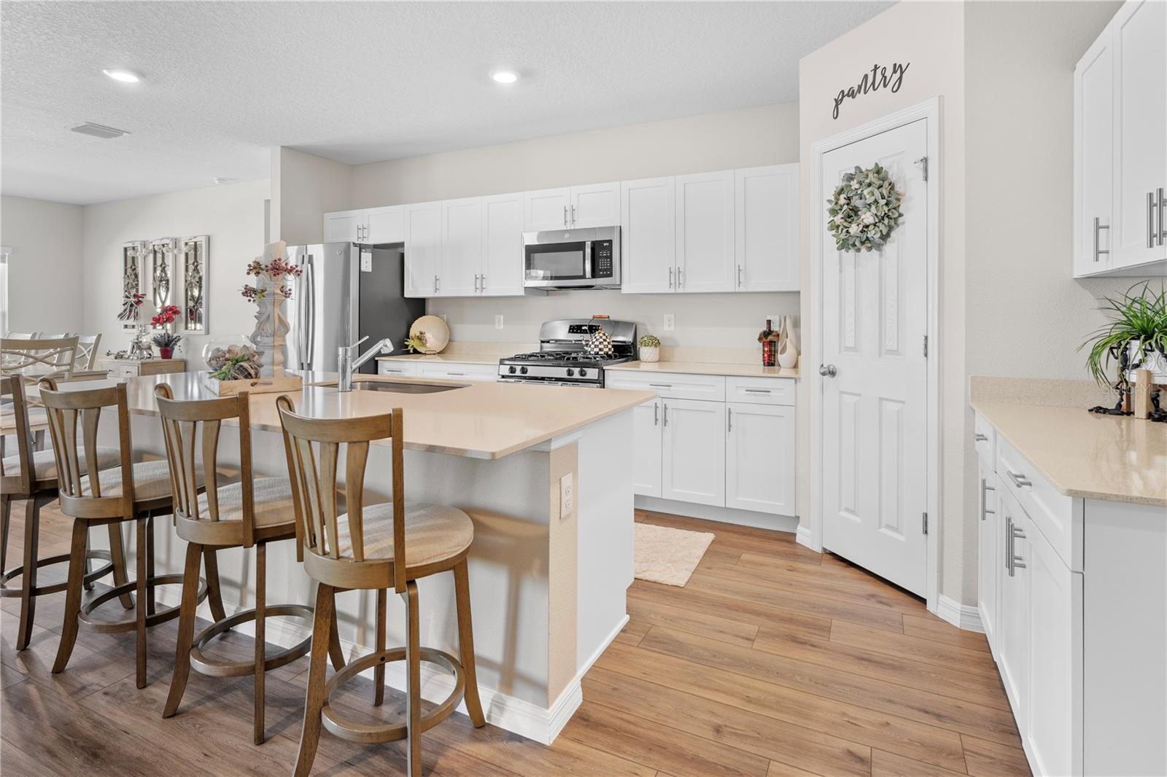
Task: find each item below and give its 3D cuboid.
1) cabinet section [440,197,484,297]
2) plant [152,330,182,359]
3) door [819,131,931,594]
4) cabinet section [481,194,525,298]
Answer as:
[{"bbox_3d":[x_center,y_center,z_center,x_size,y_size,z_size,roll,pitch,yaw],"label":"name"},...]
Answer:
[{"bbox_3d":[-0.884,-1.117,4.701,0.383,0.765,0.327,2,5,25],"label":"cabinet section"},{"bbox_3d":[-4.601,-0.484,6.449,0.330,0.330,0.330,2,5,25],"label":"plant"},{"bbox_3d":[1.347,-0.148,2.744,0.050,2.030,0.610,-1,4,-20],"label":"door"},{"bbox_3d":[-0.536,-1.097,4.538,0.385,0.765,0.327,2,5,25],"label":"cabinet section"}]

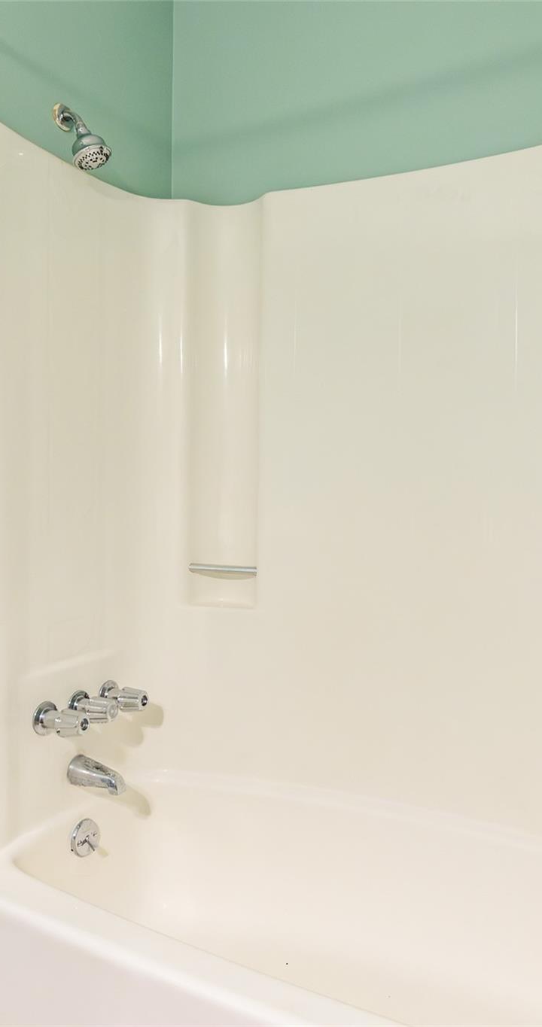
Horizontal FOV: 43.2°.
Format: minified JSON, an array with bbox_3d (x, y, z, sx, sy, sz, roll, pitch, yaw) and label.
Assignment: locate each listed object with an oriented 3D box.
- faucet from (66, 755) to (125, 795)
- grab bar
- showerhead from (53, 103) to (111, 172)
[{"bbox_3d":[-0.400,0.622,1.619,0.151,0.072,0.070,0,0,31],"label":"faucet"},{"bbox_3d":[-0.134,0.155,1.881,0.215,0.022,0.022,0,0,31],"label":"grab bar"},{"bbox_3d":[-0.438,-0.901,1.629,0.142,0.178,0.092,0,0,31],"label":"showerhead"}]

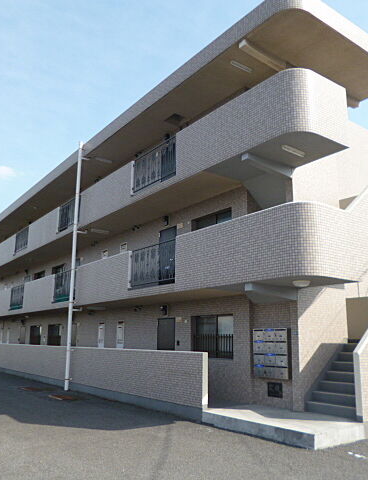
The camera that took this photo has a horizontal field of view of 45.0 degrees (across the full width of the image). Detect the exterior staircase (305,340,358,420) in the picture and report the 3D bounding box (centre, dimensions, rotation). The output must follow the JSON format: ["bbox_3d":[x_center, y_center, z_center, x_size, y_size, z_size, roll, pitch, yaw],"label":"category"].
[{"bbox_3d":[3.384,2.792,8.964,1.567,1.307,1.171,9,-15,-35],"label":"exterior staircase"}]

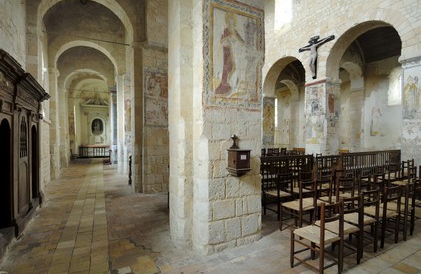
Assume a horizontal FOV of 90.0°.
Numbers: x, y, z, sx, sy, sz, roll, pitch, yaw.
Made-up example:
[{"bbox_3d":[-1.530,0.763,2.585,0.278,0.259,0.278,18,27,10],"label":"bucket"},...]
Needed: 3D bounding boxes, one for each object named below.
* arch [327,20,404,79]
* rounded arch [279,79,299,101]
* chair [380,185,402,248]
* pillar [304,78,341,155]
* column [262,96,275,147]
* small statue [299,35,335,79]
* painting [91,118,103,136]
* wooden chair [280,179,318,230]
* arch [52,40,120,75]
[{"bbox_3d":[5.707,-3.098,7.716,0.940,1.680,2.379,-1,2,-27],"label":"arch"},{"bbox_3d":[4.617,-2.911,13.220,2.180,1.180,0.480,-1,2,-27],"label":"rounded arch"},{"bbox_3d":[2.562,1.153,3.225,0.405,0.880,0.405,-1,2,-27],"label":"chair"},{"bbox_3d":[4.935,-0.459,9.288,0.940,3.700,0.997,-1,2,-27],"label":"pillar"},{"bbox_3d":[3.205,-0.529,12.589,0.920,3.620,0.970,-1,2,-27],"label":"column"},{"bbox_3d":[4.409,-3.367,8.880,0.280,1.780,1.650,-1,2,-27],"label":"small statue"},{"bbox_3d":[-7.729,-0.670,14.451,0.691,1.156,0.080,-1,2,-27],"label":"painting"},{"bbox_3d":[1.460,1.144,3.505,0.410,0.880,0.400,-1,2,-27],"label":"wooden chair"},{"bbox_3d":[-4.476,-2.833,7.710,2.160,1.150,0.470,-1,2,-27],"label":"arch"}]

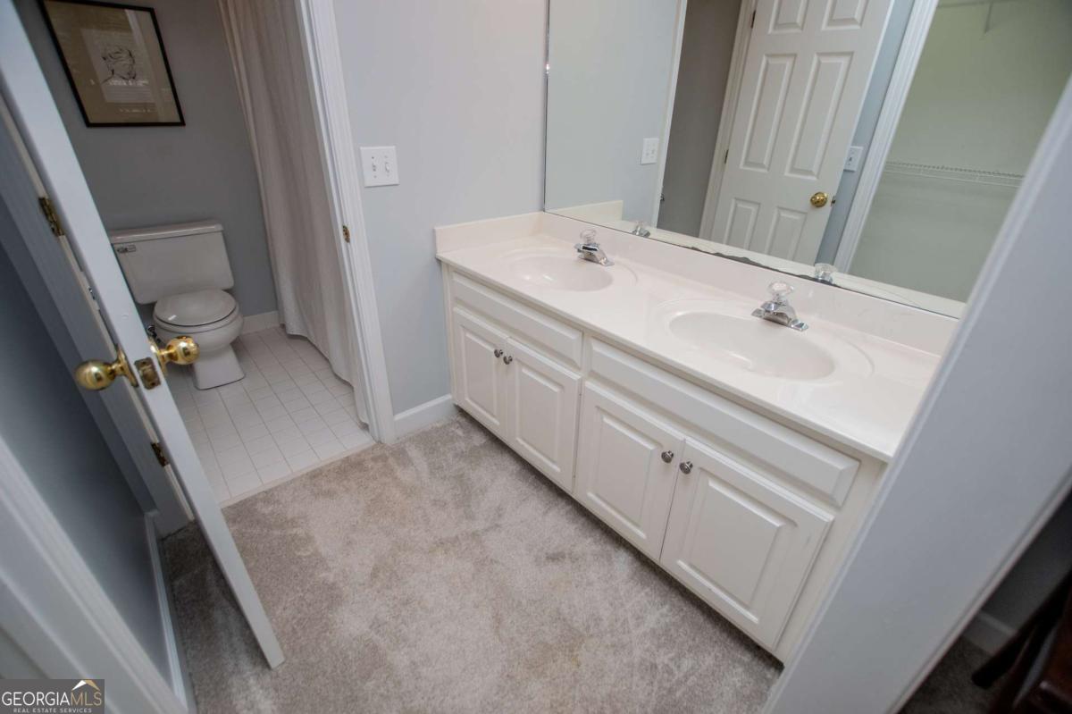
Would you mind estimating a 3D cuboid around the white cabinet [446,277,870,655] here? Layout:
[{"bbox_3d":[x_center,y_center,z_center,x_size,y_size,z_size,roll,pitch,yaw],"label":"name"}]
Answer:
[{"bbox_3d":[0.328,0.162,1.647,0.553,0.735,1.530,-22,37,-37],"label":"white cabinet"}]

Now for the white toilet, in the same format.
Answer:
[{"bbox_3d":[-1.754,-0.254,2.299,0.500,0.712,0.690,-22,37,-37],"label":"white toilet"}]

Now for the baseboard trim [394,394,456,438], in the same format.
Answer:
[{"bbox_3d":[-0.502,0.266,2.043,0.315,0.115,0.015,-22,37,-37],"label":"baseboard trim"}]

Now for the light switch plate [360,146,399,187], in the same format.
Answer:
[{"bbox_3d":[-0.518,-0.636,1.489,0.121,0.124,0.008,-22,37,-37],"label":"light switch plate"}]

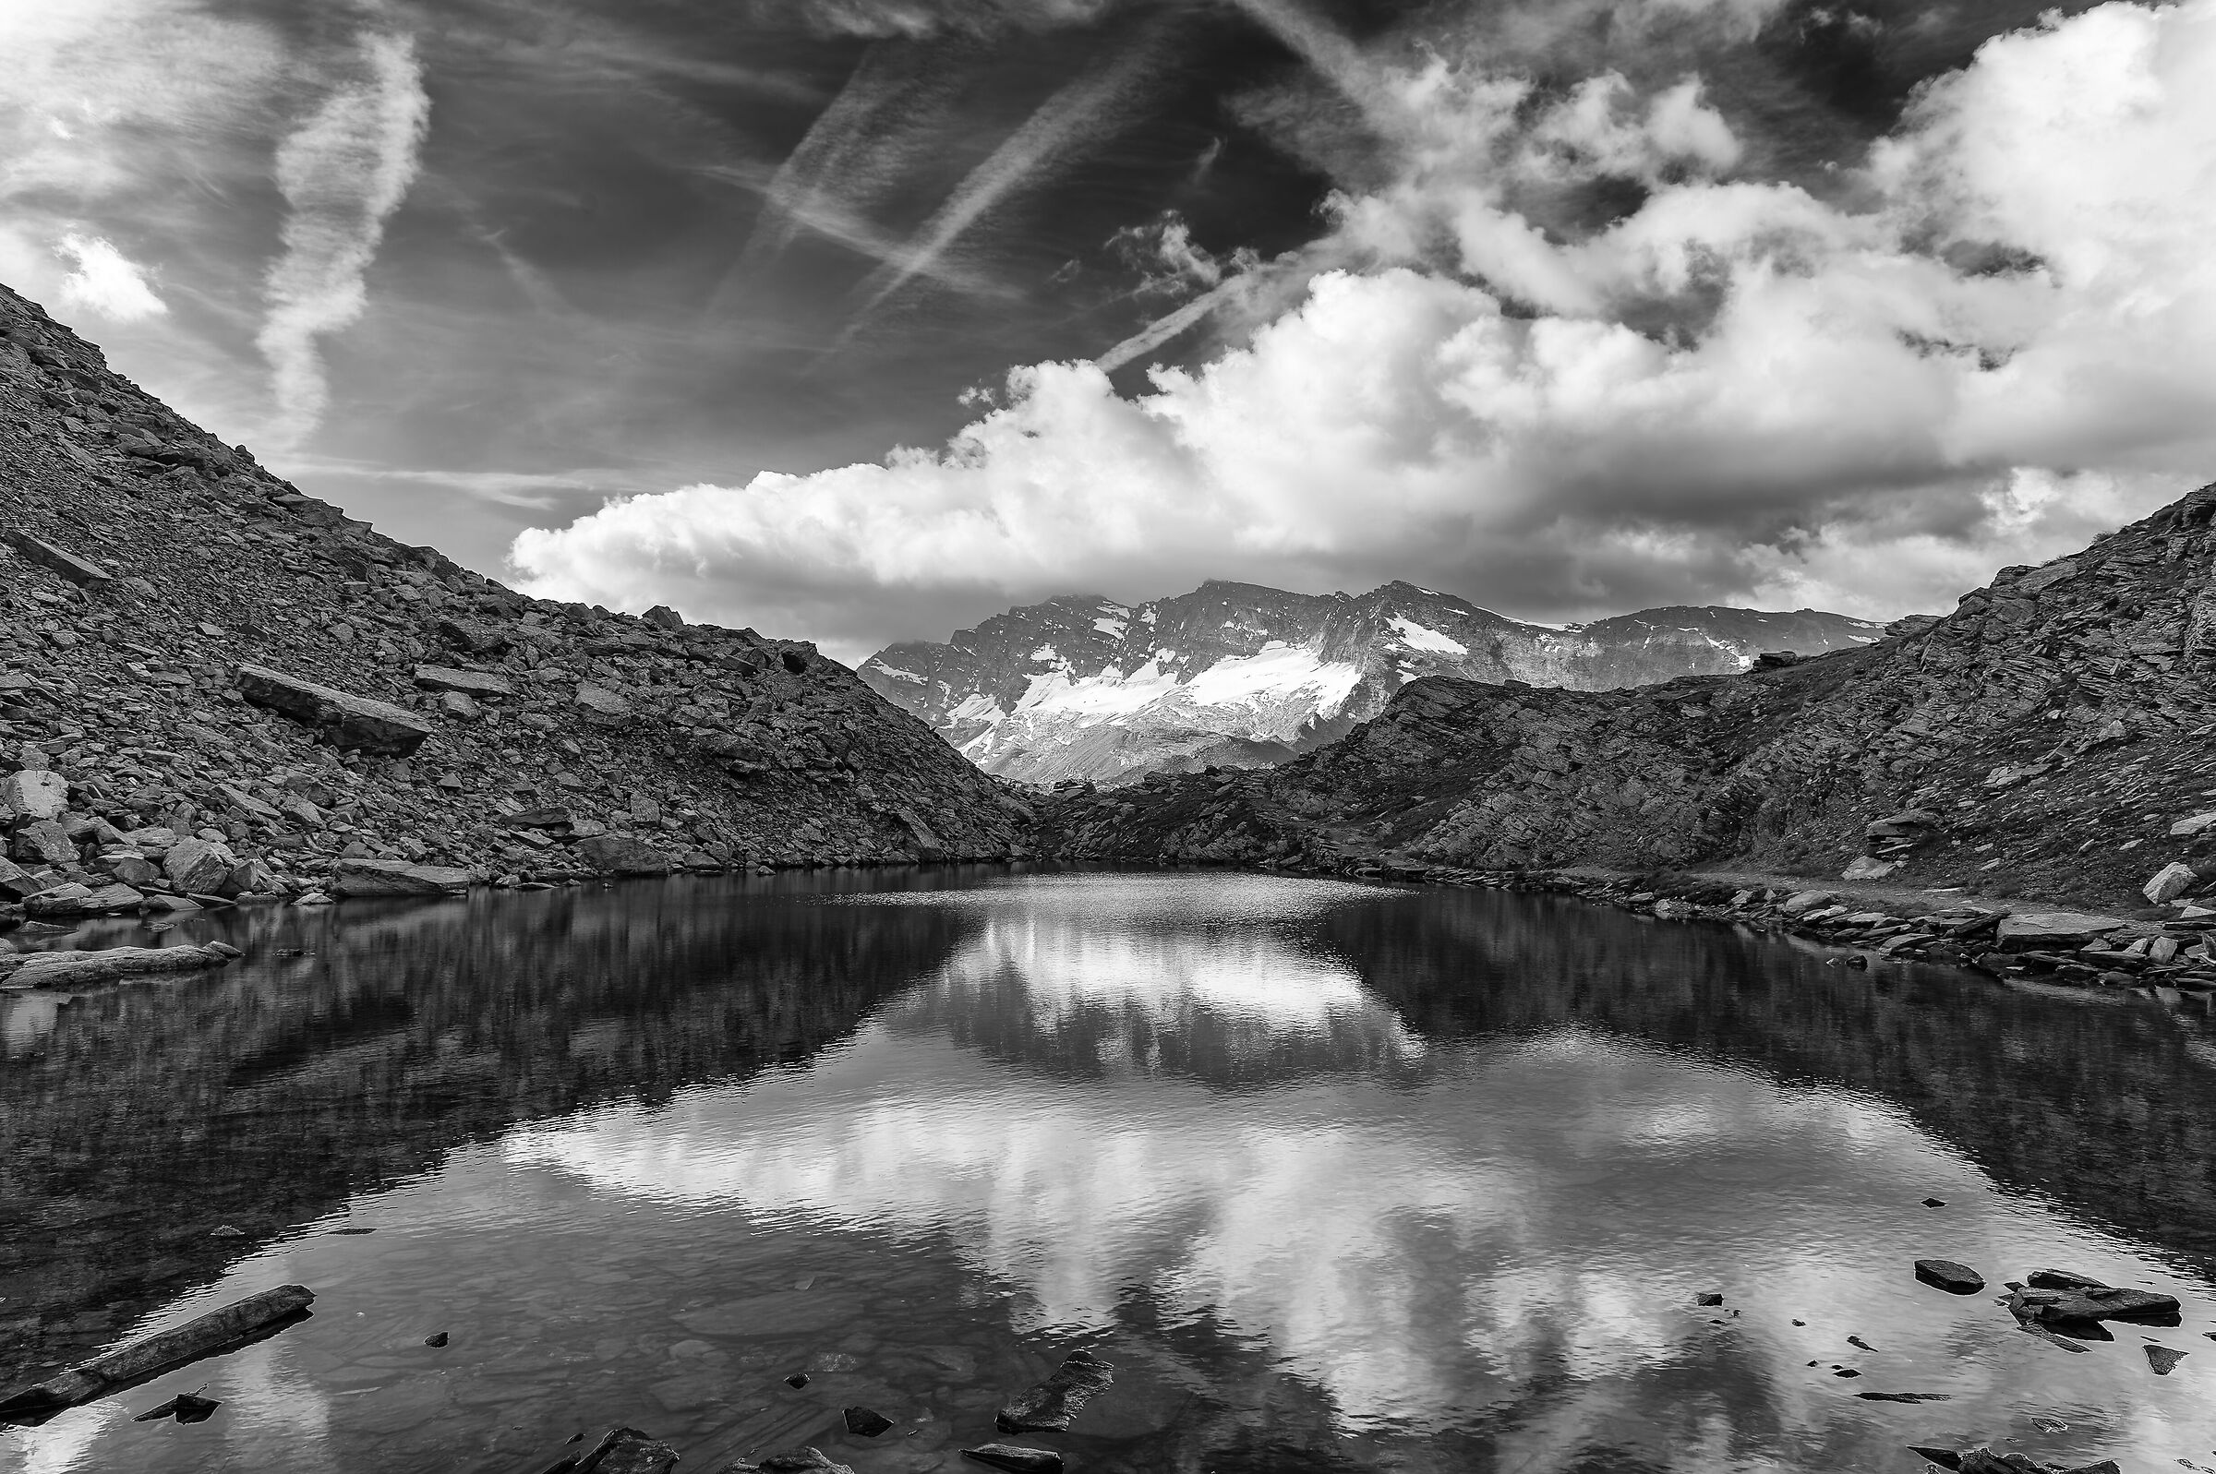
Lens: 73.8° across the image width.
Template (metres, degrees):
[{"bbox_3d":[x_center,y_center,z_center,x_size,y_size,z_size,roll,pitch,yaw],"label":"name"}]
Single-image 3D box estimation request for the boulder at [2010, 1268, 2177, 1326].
[{"bbox_3d":[3.572,2.053,5.339,0.580,0.110,0.280,0,-4,-6],"label":"boulder"}]

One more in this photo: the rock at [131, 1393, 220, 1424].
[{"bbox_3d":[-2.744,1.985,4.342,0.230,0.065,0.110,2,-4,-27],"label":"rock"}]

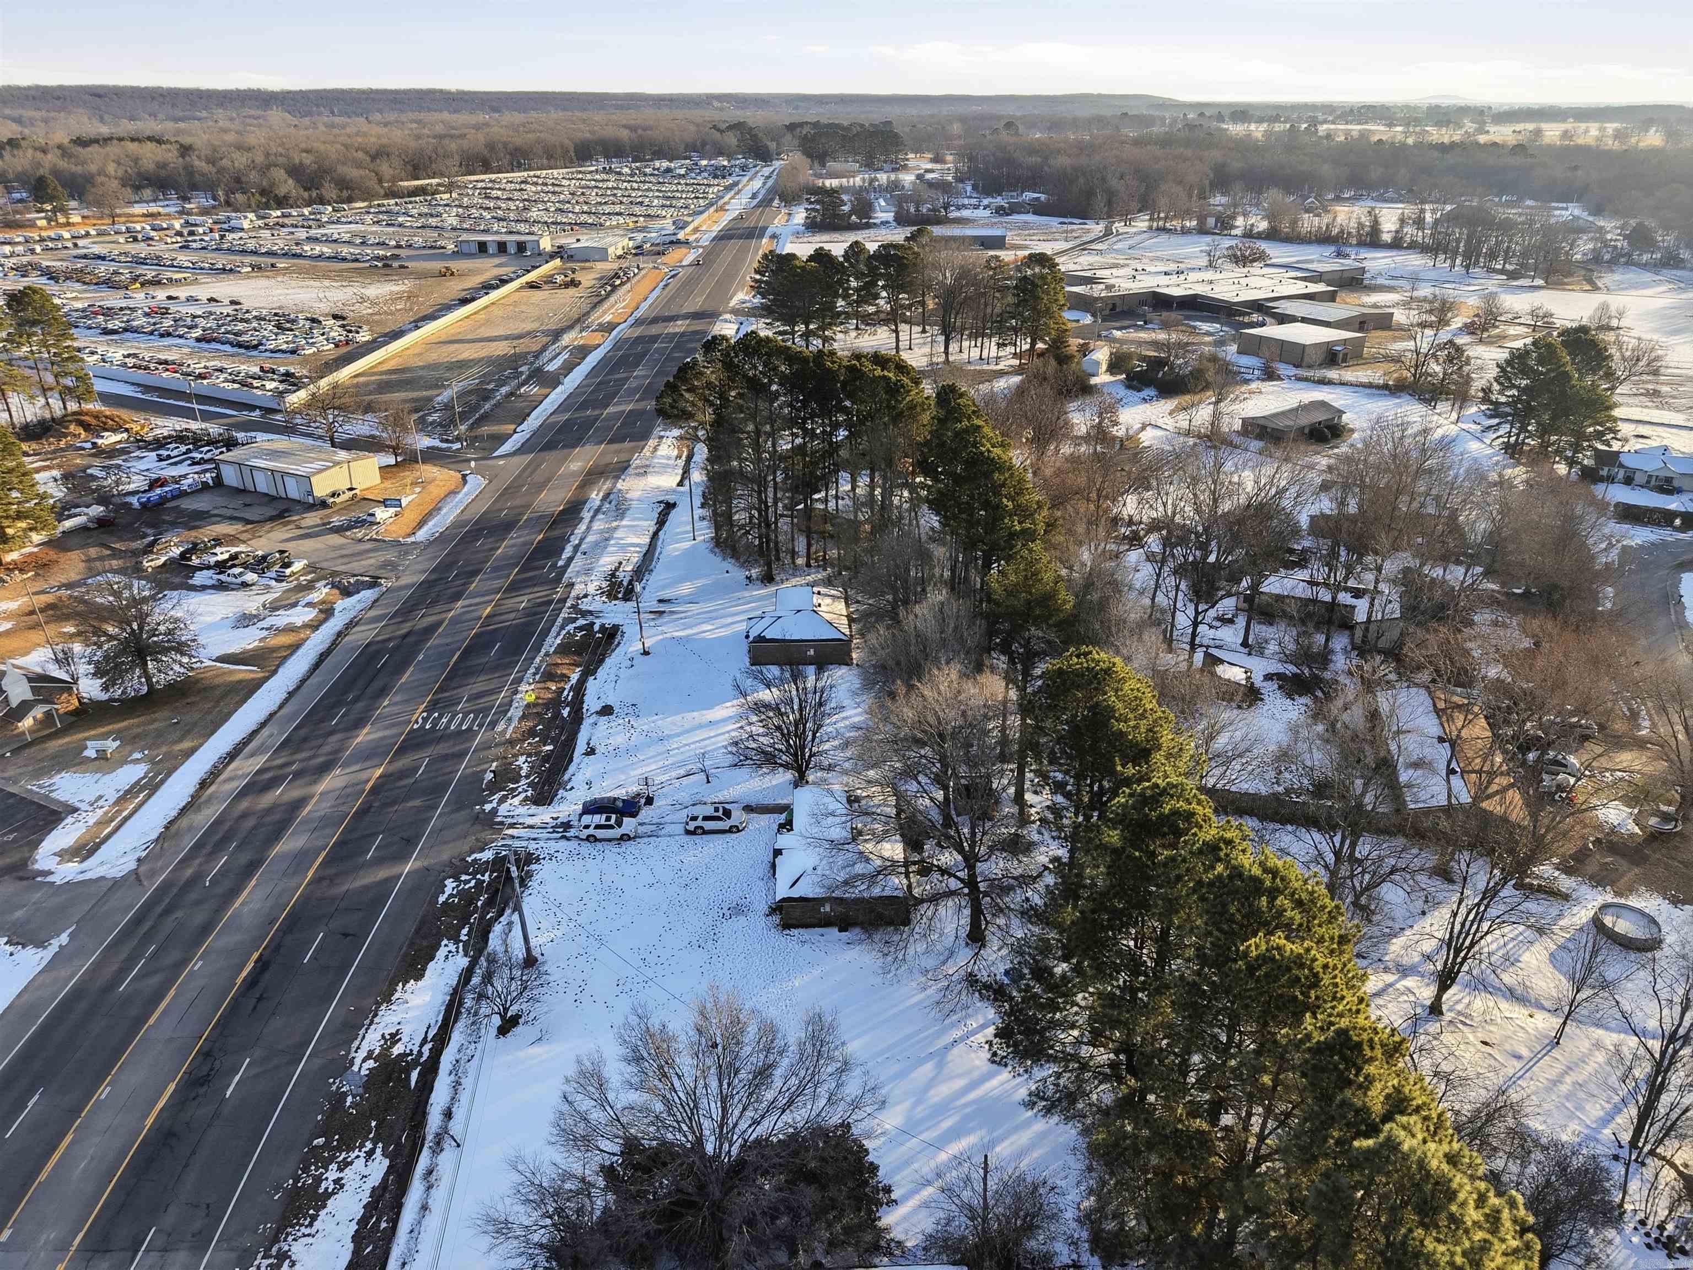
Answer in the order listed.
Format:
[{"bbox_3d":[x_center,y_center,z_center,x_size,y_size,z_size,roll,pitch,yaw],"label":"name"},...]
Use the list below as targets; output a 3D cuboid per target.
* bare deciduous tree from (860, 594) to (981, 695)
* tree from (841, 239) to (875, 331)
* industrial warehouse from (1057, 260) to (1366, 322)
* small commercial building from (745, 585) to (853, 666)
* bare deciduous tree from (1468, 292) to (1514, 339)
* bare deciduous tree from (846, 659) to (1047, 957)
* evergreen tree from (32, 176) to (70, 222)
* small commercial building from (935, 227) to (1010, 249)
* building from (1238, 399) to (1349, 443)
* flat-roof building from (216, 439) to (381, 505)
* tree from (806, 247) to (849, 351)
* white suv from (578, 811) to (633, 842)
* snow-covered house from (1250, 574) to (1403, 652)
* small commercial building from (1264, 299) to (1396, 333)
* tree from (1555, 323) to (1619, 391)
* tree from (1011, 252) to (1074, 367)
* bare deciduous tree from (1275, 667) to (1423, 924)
[{"bbox_3d":[7.673,1.467,116.146,11.800,11.000,11.500,0,24,0],"label":"bare deciduous tree"},{"bbox_3d":[2.900,-88.335,297.012,8.600,22.000,8.300,0,25,0],"label":"tree"},{"bbox_3d":[106.376,-107.229,361.652,92.000,5.200,71.000,-14,28,-28],"label":"industrial warehouse"},{"bbox_3d":[-5.400,-1.653,128.046,11.200,4.400,14.000,-1,25,-2],"label":"small commercial building"},{"bbox_3d":[156.700,-77.909,287.038,9.900,11.300,9.700,0,25,0],"label":"bare deciduous tree"},{"bbox_3d":[8.052,12.838,80.343,13.800,20.000,13.500,0,24,0],"label":"bare deciduous tree"},{"bbox_3d":[-379.500,-207.571,559.830,15.500,21.000,15.300,0,25,0],"label":"evergreen tree"},{"bbox_3d":[49.478,-162.066,479.810,30.500,7.000,14.000,0,24,0],"label":"small commercial building"},{"bbox_3d":[81.400,-39.361,213.409,18.500,3.900,9.500,-18,30,-35],"label":"building"},{"bbox_3d":[-85.050,-25.785,182.561,20.700,4.800,12.400,12,27,25],"label":"flat-roof building"},{"bbox_3d":[-4.600,-79.168,276.587,9.800,23.900,9.800,0,25,0],"label":"tree"},{"bbox_3d":[-19.046,15.448,94.608,4.650,1.750,1.780,-1,25,-2],"label":"white suv"},{"bbox_3d":[53.716,-3.175,131.866,15.300,4.000,11.500,9,26,19],"label":"snow-covered house"},{"bbox_3d":[123.977,-82.742,304.679,24.500,5.300,24.000,-14,28,-28],"label":"small commercial building"},{"bbox_3d":[137.603,-49.784,219.436,9.900,16.440,9.900,0,25,0],"label":"tree"},{"bbox_3d":[42.606,-70.918,256.277,13.580,24.200,13.580,0,25,0],"label":"tree"},{"bbox_3d":[34.600,11.694,81.159,9.900,19.000,9.800,0,25,0],"label":"bare deciduous tree"}]

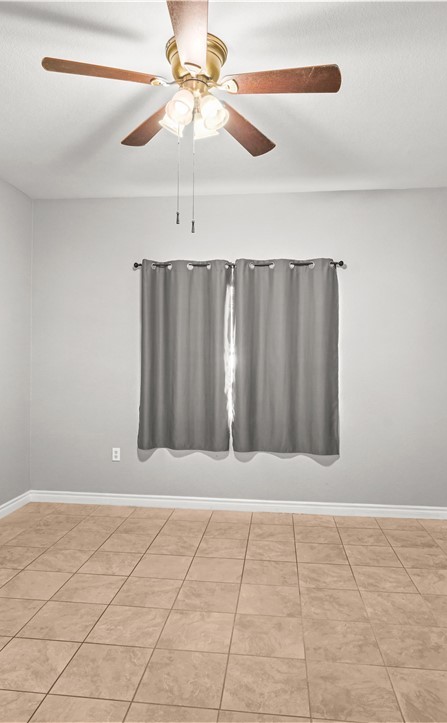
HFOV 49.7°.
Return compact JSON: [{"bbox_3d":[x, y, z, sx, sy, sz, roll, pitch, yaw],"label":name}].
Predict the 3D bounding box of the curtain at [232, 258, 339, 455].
[{"bbox_3d":[0.523,-0.040,4.047,0.881,1.631,0.100,0,0,6],"label":"curtain"}]

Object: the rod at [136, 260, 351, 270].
[{"bbox_3d":[0.111,-0.821,4.098,1.781,0.042,0.060,0,0,6],"label":"rod"}]

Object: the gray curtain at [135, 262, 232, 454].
[{"bbox_3d":[-0.337,-0.049,4.144,0.789,1.635,0.100,0,0,6],"label":"gray curtain"}]

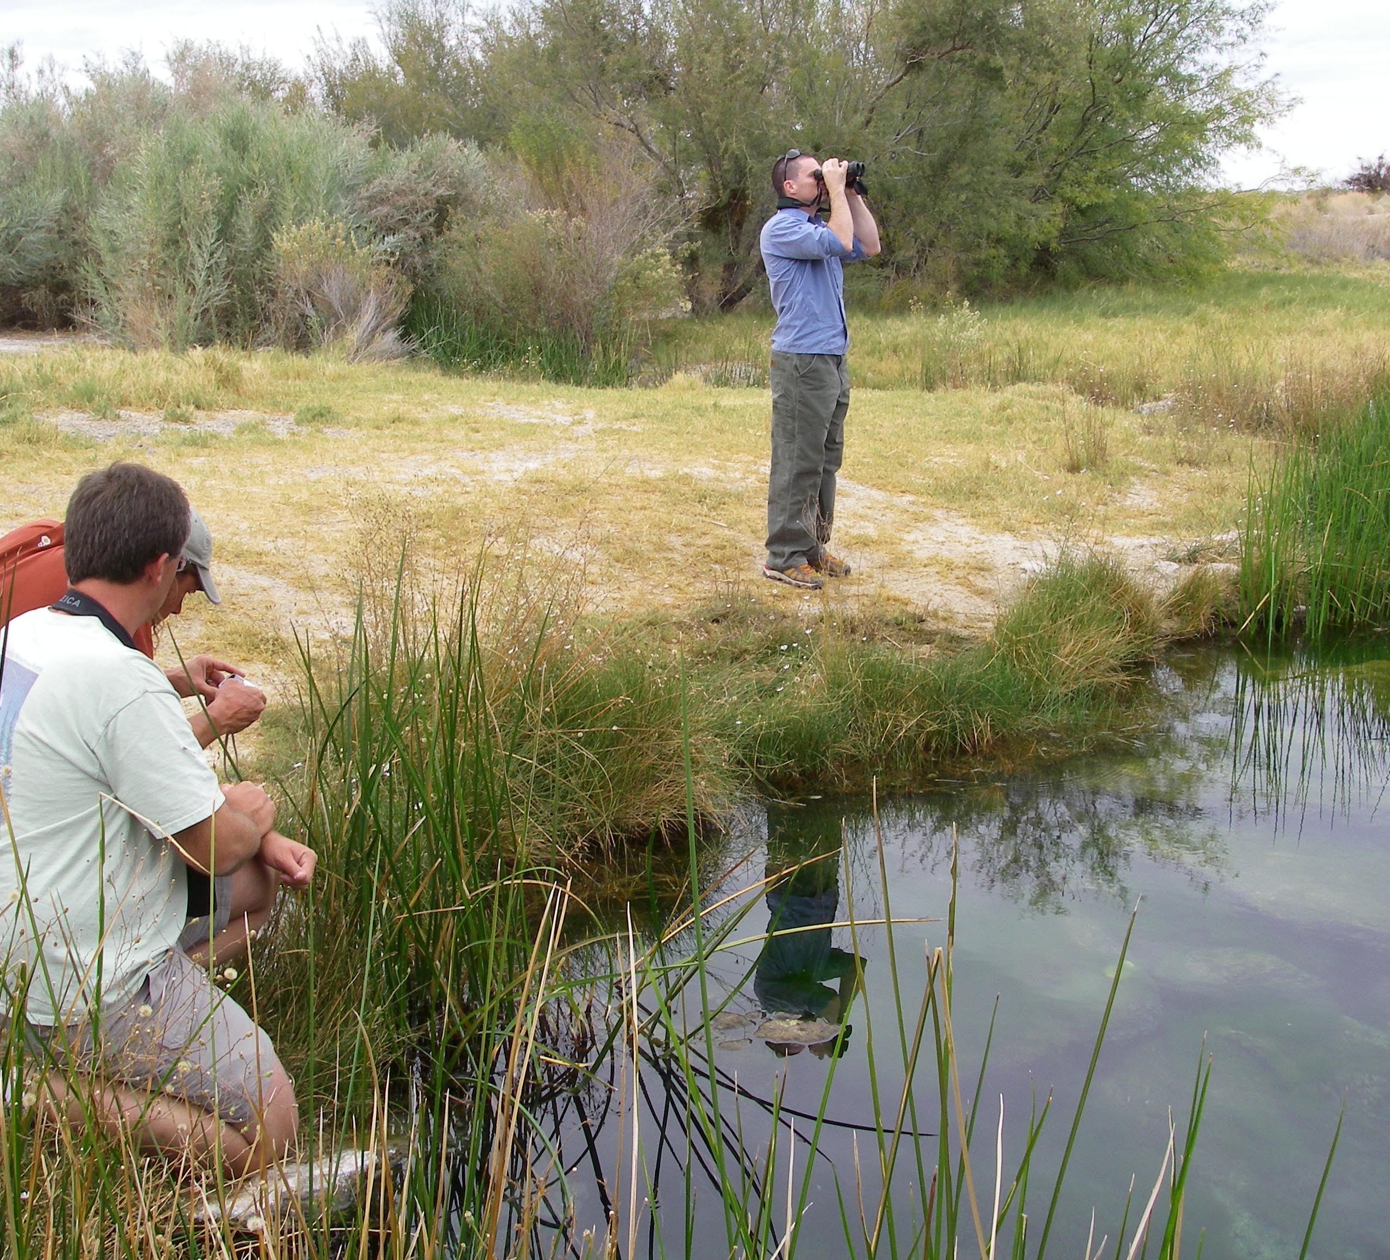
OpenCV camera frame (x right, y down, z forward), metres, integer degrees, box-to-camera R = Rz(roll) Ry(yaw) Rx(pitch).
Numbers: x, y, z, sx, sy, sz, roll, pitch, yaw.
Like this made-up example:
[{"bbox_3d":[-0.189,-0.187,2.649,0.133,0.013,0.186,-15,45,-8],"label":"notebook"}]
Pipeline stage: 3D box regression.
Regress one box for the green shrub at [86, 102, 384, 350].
[{"bbox_3d":[-4.990,-4.331,19.834,3.077,2.626,2.800,-3,13,-13],"label":"green shrub"}]

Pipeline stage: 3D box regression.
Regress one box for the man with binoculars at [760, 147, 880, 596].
[{"bbox_3d":[0.508,-1.052,7.558,0.490,1.760,0.520,5,14,19],"label":"man with binoculars"}]

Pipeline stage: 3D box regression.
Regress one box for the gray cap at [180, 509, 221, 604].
[{"bbox_3d":[-0.949,-0.186,3.380,0.265,0.145,0.170,31,4,-18],"label":"gray cap"}]

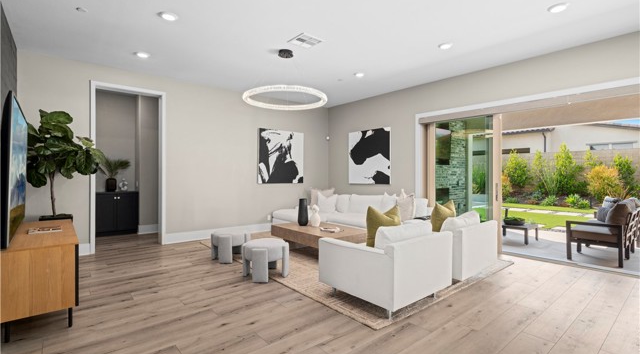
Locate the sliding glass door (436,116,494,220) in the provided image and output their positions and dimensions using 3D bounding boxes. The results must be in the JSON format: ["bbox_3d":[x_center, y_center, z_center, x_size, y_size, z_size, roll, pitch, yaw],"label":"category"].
[{"bbox_3d":[2.535,0.088,5.379,0.100,2.304,1.242,0,1,-39],"label":"sliding glass door"}]

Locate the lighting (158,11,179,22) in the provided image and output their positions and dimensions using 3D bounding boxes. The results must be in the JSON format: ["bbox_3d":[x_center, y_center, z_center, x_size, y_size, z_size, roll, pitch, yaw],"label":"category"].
[{"bbox_3d":[-1.642,-1.733,3.297,0.190,0.030,0.190,0,1,-39],"label":"lighting"}]

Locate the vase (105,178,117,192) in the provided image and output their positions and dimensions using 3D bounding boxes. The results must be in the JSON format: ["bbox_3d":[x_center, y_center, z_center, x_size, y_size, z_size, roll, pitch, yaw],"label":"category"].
[{"bbox_3d":[-4.368,0.172,6.329,0.195,0.280,0.195,0,1,-39],"label":"vase"}]

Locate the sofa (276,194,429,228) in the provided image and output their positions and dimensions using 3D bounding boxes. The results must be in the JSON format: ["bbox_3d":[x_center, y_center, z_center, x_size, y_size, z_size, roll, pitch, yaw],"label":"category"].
[{"bbox_3d":[0.556,0.802,6.064,1.728,0.845,3.008,0,1,-39],"label":"sofa"}]

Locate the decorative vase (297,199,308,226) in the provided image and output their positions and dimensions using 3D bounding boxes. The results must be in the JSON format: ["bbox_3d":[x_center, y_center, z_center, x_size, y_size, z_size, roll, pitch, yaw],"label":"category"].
[{"bbox_3d":[-0.285,0.617,5.246,0.177,0.472,0.177,0,1,-39],"label":"decorative vase"}]

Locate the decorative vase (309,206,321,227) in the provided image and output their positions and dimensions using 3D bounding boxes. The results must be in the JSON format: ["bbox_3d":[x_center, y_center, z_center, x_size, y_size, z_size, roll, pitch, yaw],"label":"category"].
[{"bbox_3d":[-0.070,0.670,5.179,0.165,0.374,0.141,0,1,-39],"label":"decorative vase"}]

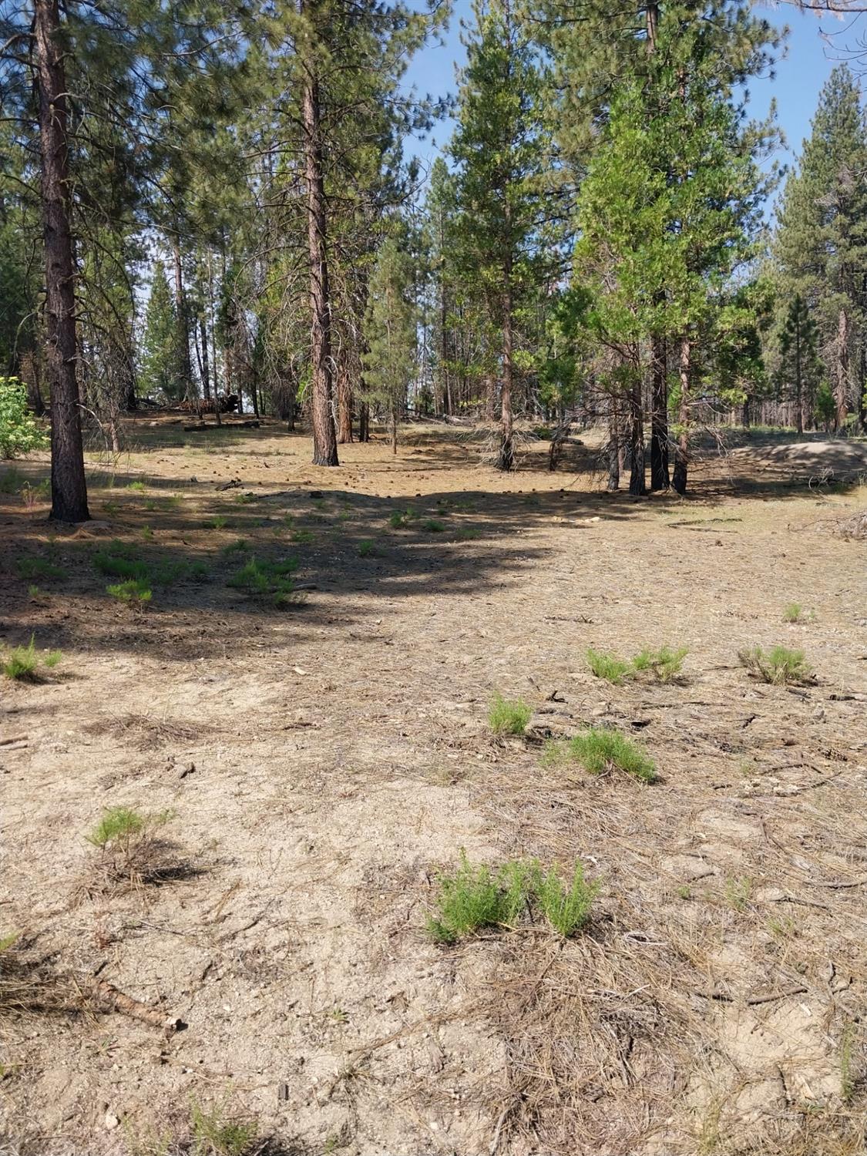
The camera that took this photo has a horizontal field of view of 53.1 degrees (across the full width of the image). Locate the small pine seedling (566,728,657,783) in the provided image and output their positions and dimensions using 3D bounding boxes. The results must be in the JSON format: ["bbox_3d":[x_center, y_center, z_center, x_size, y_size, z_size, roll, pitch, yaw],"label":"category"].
[{"bbox_3d":[0.801,0.797,3.900,0.400,0.190,0.340,1,9,12],"label":"small pine seedling"}]

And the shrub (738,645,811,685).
[{"bbox_3d":[2.123,0.539,5.400,0.430,0.210,0.330,-1,8,0],"label":"shrub"}]

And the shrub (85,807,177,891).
[{"bbox_3d":[-1.047,0.931,3.000,0.310,0.210,0.280,-4,9,-20],"label":"shrub"}]

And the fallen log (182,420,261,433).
[{"bbox_3d":[-9.269,-6.640,38.000,3.450,0.340,0.380,-4,9,-19],"label":"fallen log"}]

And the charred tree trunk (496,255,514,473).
[{"bbox_3d":[1.717,-5.197,21.134,0.400,5.104,0.400,-1,8,0],"label":"charred tree trunk"}]

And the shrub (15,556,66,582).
[{"bbox_3d":[-3.896,-0.089,8.600,0.490,0.220,0.420,-5,9,-24],"label":"shrub"}]

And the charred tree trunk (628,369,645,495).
[{"bbox_3d":[4.096,-2.940,17.500,0.340,2.650,0.340,1,9,13],"label":"charred tree trunk"}]

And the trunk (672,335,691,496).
[{"bbox_3d":[4.631,-3.029,16.192,0.320,2.900,0.320,-1,8,0],"label":"trunk"}]

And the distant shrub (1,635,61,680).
[{"bbox_3d":[-2.546,0.506,5.500,0.360,0.240,0.270,-1,8,0],"label":"distant shrub"}]

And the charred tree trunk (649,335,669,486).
[{"bbox_3d":[4.394,-3.211,16.787,0.360,2.970,0.360,-1,8,0],"label":"charred tree trunk"}]

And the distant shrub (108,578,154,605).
[{"bbox_3d":[-2.625,0.121,7.500,0.380,0.190,0.330,-4,9,-19],"label":"distant shrub"}]

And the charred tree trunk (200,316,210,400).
[{"bbox_3d":[-9.474,-9.137,36.000,0.380,3.500,0.360,-3,9,-14],"label":"charred tree trunk"}]

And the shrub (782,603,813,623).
[{"bbox_3d":[2.847,0.276,6.800,0.220,0.140,0.200,3,9,23],"label":"shrub"}]

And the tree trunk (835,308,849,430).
[{"bbox_3d":[22.516,-11.440,47.539,0.650,6.423,0.650,-1,8,0],"label":"tree trunk"}]

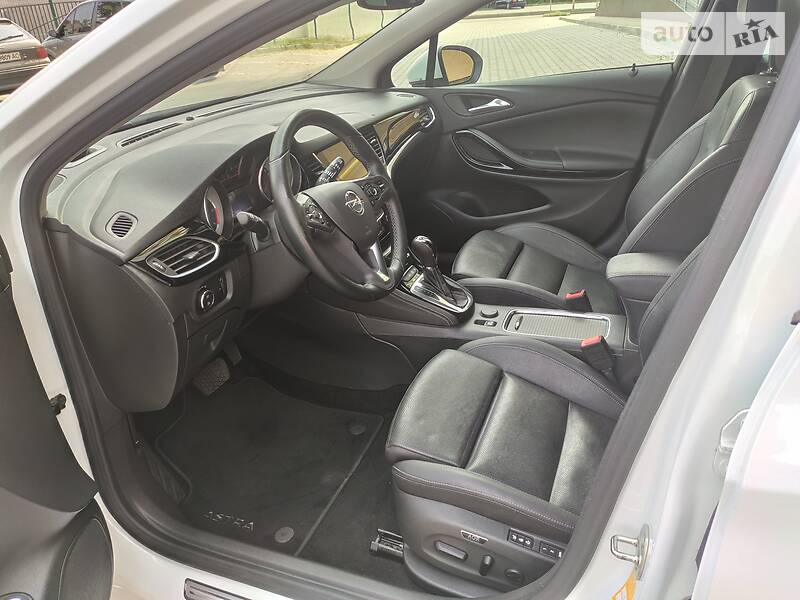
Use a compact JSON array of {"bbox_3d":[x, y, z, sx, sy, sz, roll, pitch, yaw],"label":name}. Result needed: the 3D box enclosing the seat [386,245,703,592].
[{"bbox_3d":[0.403,0.070,0.975,0.880,0.910,0.540,8,29,22],"label":"seat"}]

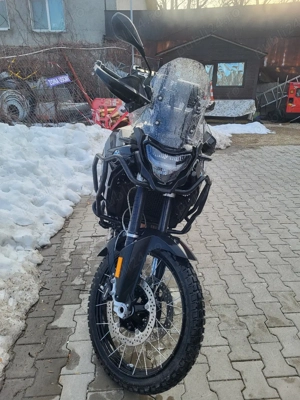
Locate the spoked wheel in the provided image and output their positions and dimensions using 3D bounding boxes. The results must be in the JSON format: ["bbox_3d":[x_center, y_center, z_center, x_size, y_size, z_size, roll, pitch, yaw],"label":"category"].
[{"bbox_3d":[-0.050,0.519,1.433,0.700,0.700,0.105,22,2,43],"label":"spoked wheel"}]

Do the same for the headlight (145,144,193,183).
[{"bbox_3d":[0.085,-0.159,1.365,0.205,0.145,0.125,11,20,-13],"label":"headlight"}]

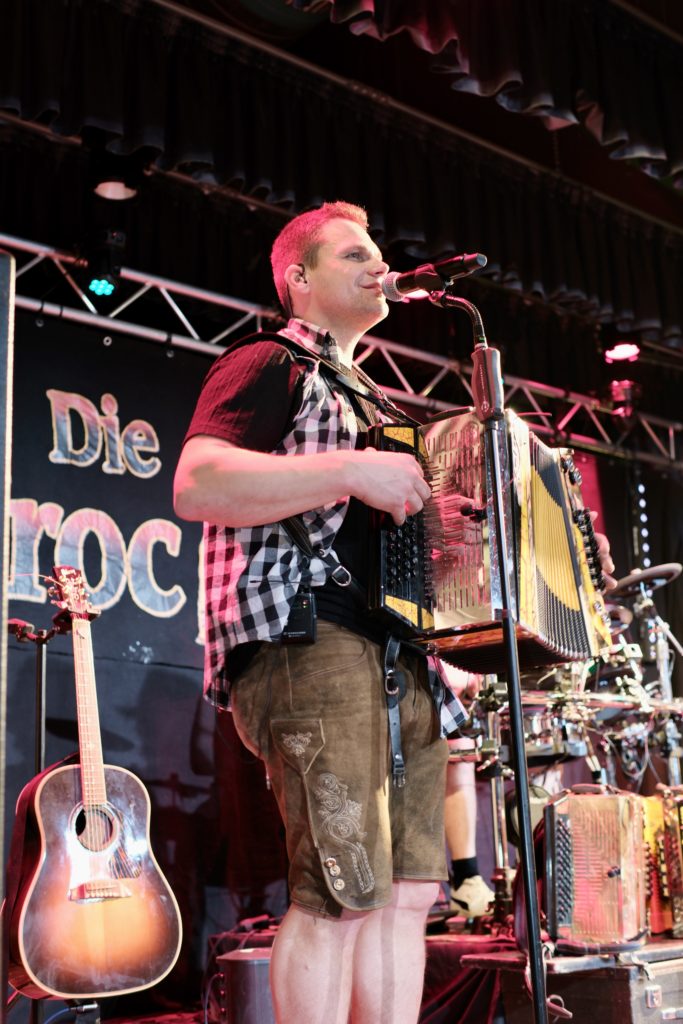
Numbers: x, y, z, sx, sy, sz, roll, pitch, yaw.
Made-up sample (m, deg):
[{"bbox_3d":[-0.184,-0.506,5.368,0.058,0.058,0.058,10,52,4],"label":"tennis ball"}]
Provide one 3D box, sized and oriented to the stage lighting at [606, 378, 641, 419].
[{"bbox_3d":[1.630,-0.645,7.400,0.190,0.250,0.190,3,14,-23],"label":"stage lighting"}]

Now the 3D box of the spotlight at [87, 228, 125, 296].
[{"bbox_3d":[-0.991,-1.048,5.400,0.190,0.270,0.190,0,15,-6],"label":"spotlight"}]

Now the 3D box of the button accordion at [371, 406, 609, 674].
[{"bbox_3d":[0.278,0.050,2.420,0.290,0.400,0.380,-8,-18,32],"label":"button accordion"}]

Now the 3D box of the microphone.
[{"bbox_3d":[0.160,-0.415,2.260,0.240,0.052,0.052,-6,-11,43],"label":"microphone"}]

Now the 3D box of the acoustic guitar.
[{"bbox_3d":[-0.614,0.608,3.041,0.410,1.030,0.125,5,-19,-37],"label":"acoustic guitar"}]

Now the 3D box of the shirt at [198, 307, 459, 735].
[{"bbox_3d":[-0.028,0.024,2.420,0.330,0.750,0.480,-8,-12,32],"label":"shirt"}]

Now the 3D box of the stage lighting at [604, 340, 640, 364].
[{"bbox_3d":[1.603,-0.927,7.300,0.200,0.230,0.200,4,-57,-26],"label":"stage lighting"}]

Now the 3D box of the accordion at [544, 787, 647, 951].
[{"bbox_3d":[0.647,0.905,3.250,0.255,0.380,0.240,-5,-11,20],"label":"accordion"}]

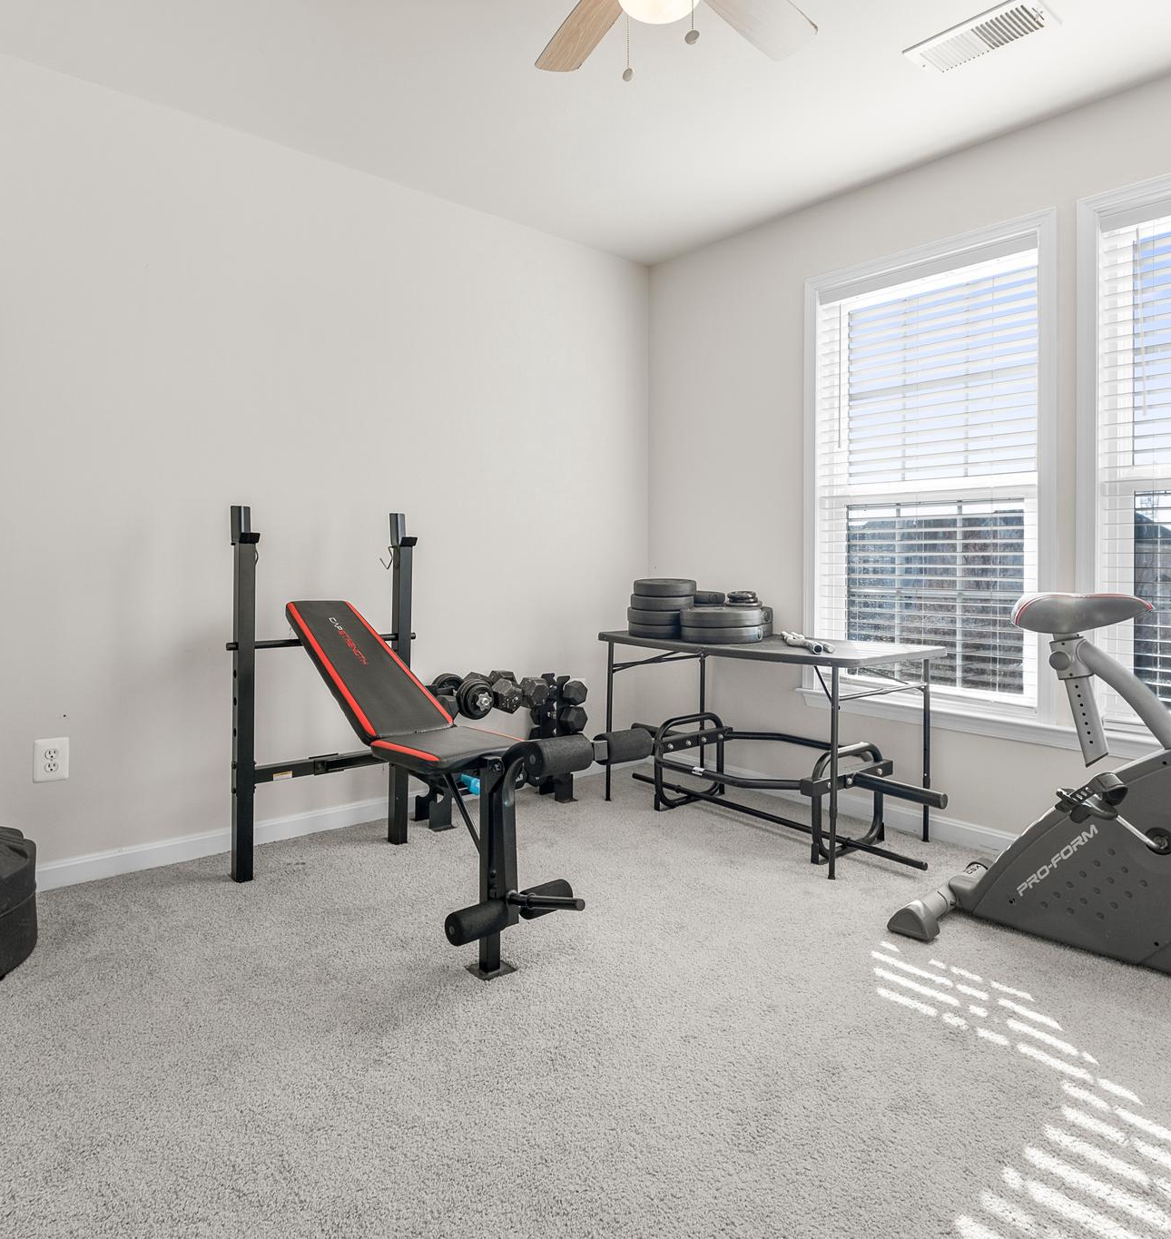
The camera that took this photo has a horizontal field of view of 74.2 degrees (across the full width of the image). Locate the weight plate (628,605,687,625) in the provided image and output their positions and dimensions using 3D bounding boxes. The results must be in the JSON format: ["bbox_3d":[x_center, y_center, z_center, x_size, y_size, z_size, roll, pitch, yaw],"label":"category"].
[{"bbox_3d":[0.321,-0.020,3.263,0.280,0.058,0.280,0,3,0],"label":"weight plate"}]

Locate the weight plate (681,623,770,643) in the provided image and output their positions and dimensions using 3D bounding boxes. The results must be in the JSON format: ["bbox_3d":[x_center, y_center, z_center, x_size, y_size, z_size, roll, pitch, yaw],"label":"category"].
[{"bbox_3d":[0.552,0.050,3.113,0.330,0.060,0.330,0,3,0],"label":"weight plate"}]

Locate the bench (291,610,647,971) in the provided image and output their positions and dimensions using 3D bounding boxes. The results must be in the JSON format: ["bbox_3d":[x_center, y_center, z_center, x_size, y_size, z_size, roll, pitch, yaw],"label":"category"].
[{"bbox_3d":[-0.483,0.414,2.230,0.380,0.880,1.660,-2,4,-39],"label":"bench"}]

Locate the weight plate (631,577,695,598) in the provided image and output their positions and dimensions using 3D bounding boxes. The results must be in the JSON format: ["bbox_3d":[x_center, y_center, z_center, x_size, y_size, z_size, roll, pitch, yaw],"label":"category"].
[{"bbox_3d":[0.327,-0.132,3.200,0.262,0.058,0.262,0,3,0],"label":"weight plate"}]

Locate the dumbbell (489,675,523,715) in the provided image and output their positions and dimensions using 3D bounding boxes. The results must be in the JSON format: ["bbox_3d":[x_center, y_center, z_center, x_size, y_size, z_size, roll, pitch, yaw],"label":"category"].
[{"bbox_3d":[-0.376,0.286,3.110,0.140,0.140,0.290,-2,4,-39],"label":"dumbbell"}]

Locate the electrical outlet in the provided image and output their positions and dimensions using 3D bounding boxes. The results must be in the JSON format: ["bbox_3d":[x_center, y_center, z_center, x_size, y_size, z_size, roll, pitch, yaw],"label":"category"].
[{"bbox_3d":[-1.682,0.445,2.441,0.083,0.122,0.008,-2,3,-39],"label":"electrical outlet"}]

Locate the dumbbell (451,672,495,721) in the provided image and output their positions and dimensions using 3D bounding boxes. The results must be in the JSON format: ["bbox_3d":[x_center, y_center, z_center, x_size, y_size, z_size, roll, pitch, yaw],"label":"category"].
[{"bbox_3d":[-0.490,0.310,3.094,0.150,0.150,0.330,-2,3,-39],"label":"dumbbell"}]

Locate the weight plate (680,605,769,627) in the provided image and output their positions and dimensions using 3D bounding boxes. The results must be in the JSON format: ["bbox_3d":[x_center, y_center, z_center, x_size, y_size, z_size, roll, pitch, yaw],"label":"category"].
[{"bbox_3d":[0.545,-0.014,3.060,0.333,0.063,0.333,0,3,0],"label":"weight plate"}]

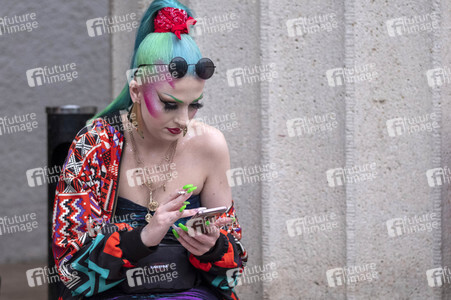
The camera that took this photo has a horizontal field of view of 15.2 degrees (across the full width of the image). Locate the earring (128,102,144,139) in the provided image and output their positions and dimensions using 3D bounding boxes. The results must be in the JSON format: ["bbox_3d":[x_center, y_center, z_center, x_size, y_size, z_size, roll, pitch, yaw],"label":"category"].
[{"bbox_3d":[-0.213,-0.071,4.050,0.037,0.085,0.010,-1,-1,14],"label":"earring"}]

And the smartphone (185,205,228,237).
[{"bbox_3d":[-0.046,0.164,3.947,0.071,0.009,0.145,-10,-16,-19],"label":"smartphone"}]

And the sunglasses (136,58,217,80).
[{"bbox_3d":[-0.114,-0.195,4.061,0.136,0.053,0.142,2,1,-30],"label":"sunglasses"}]

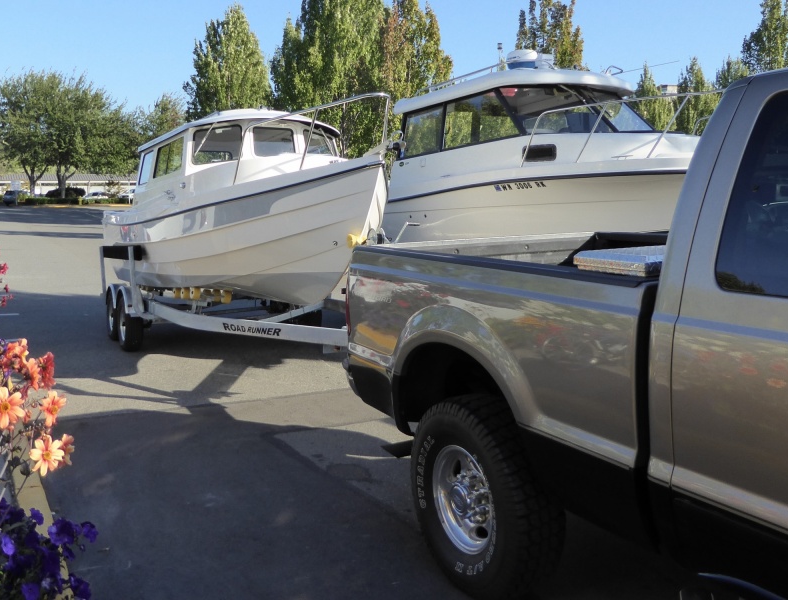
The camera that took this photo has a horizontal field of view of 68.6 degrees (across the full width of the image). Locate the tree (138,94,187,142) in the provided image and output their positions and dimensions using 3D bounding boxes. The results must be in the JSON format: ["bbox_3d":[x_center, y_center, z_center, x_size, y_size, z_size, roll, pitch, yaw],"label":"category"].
[{"bbox_3d":[-23.300,-14.907,58.256,6.600,11.200,6.600,0,11,0],"label":"tree"}]

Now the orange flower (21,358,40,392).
[{"bbox_3d":[-0.837,0.174,1.330,0.045,0.078,0.075,1,11,6],"label":"orange flower"}]

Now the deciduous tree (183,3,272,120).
[{"bbox_3d":[-10.000,-11.388,35.516,5.300,12.600,5.300,0,11,0],"label":"deciduous tree"}]

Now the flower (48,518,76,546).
[{"bbox_3d":[-0.780,0.547,1.360,0.062,0.062,0.040,-3,11,-17],"label":"flower"}]

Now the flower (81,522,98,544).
[{"bbox_3d":[-0.717,0.550,1.360,0.048,0.050,0.040,-10,15,-44],"label":"flower"}]

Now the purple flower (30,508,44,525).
[{"bbox_3d":[-0.864,0.525,1.400,0.035,0.042,0.042,8,13,36],"label":"purple flower"}]

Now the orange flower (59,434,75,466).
[{"bbox_3d":[-0.758,0.346,1.330,0.040,0.075,0.075,6,12,30],"label":"orange flower"}]

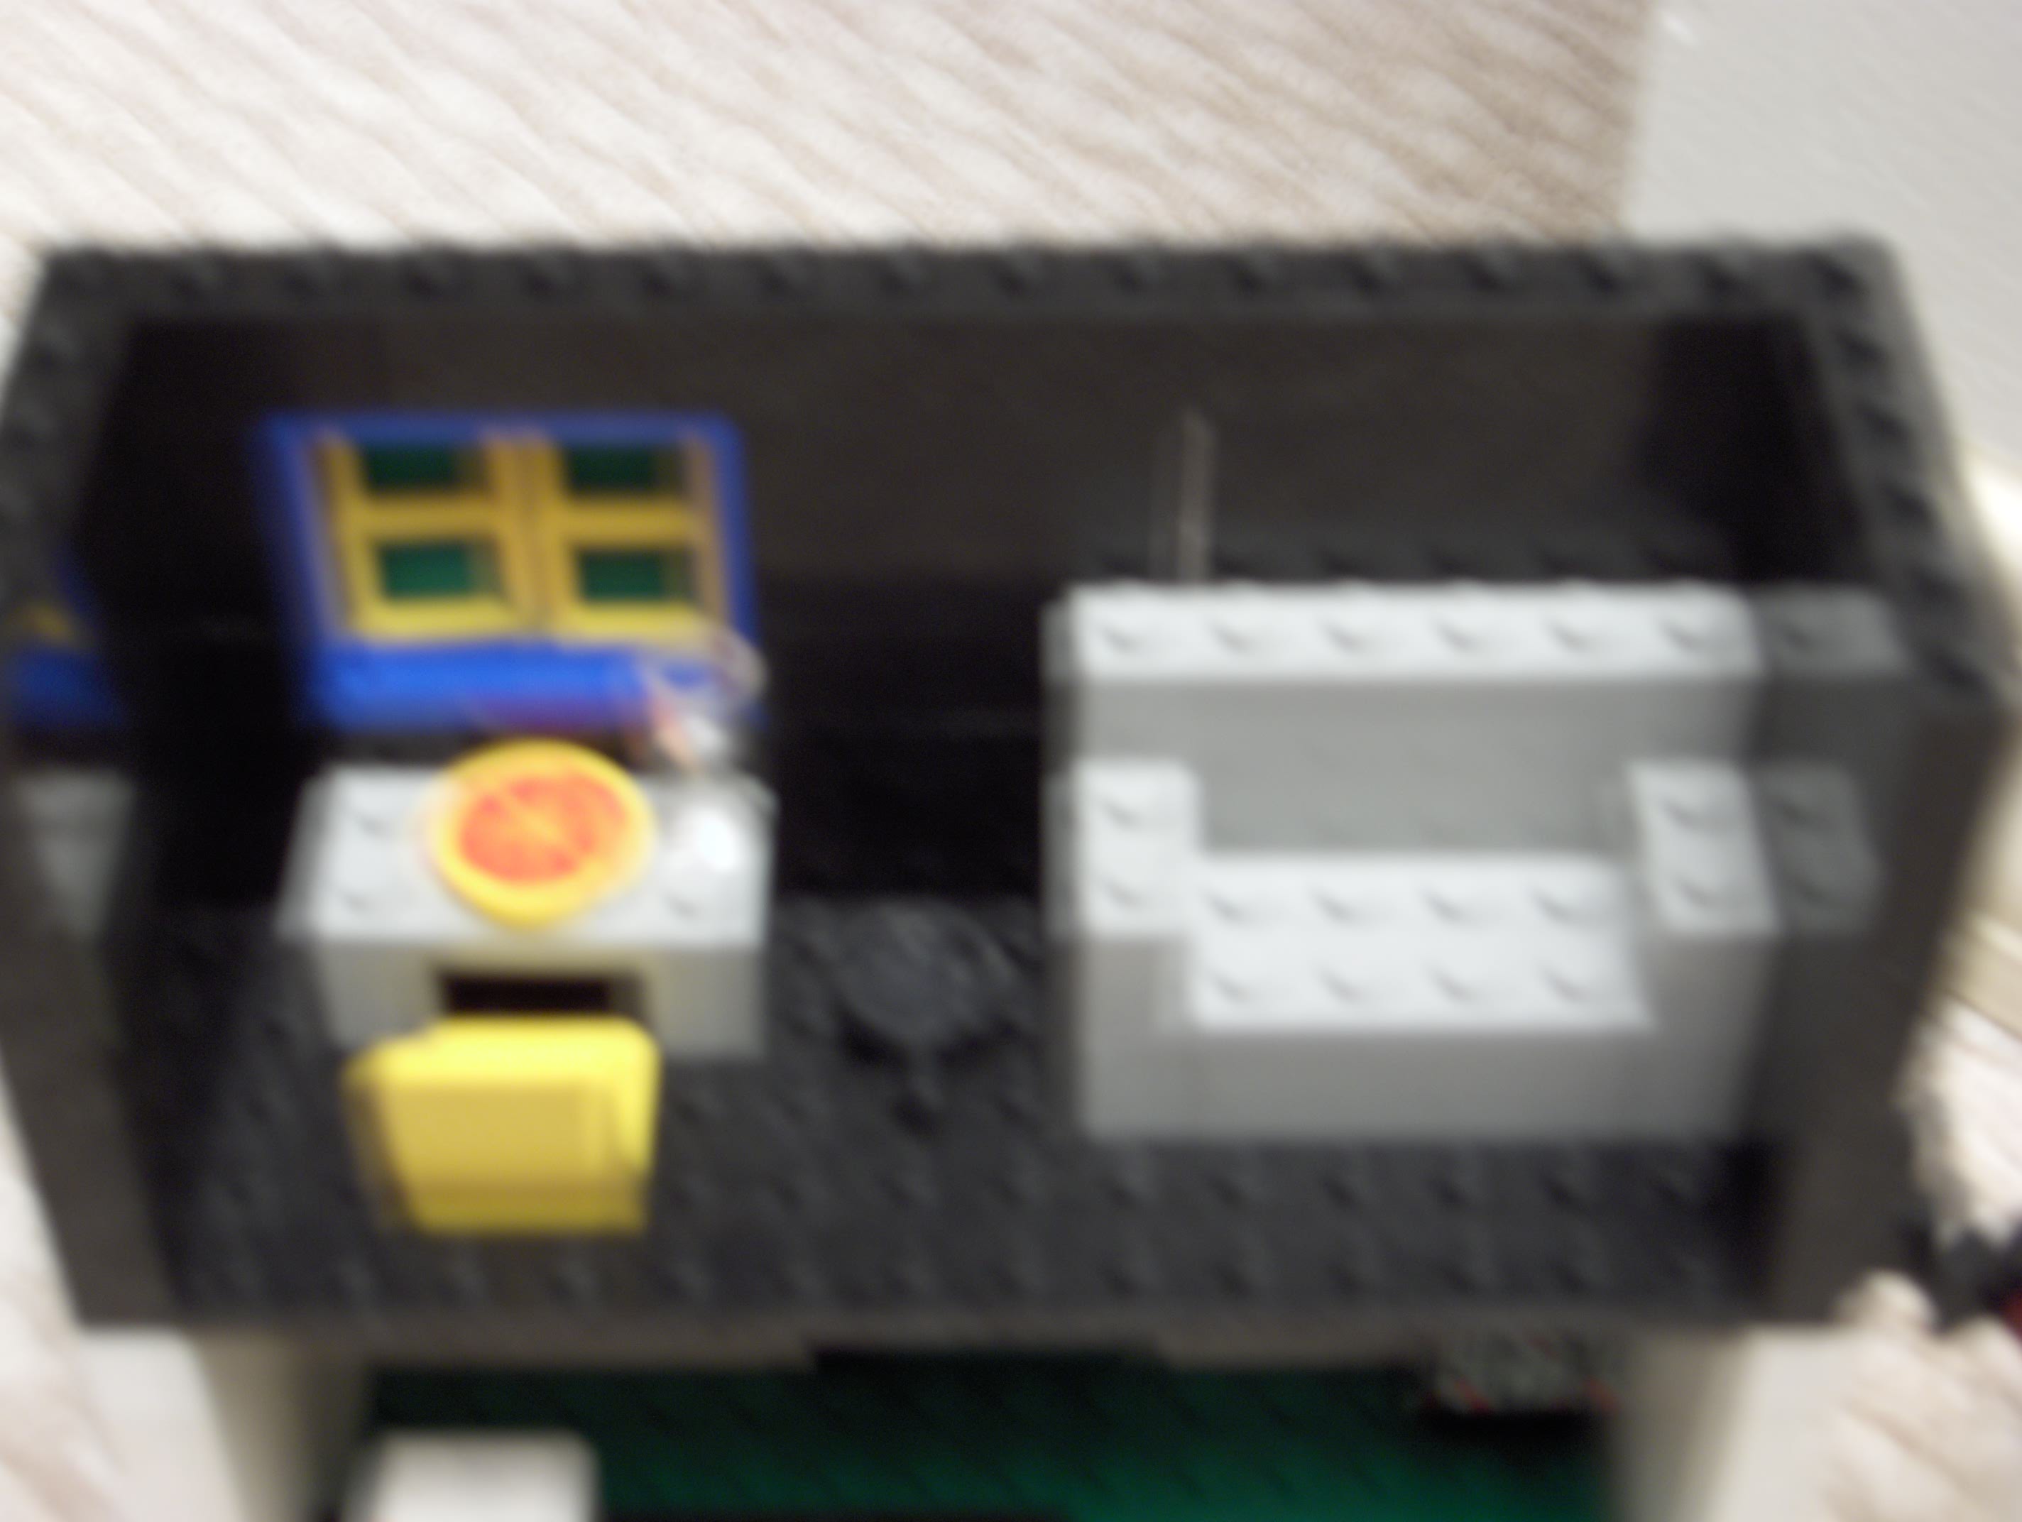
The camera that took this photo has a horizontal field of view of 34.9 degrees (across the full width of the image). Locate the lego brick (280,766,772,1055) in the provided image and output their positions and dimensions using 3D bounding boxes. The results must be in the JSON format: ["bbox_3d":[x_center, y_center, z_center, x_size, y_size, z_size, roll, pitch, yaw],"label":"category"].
[{"bbox_3d":[-0.035,0.011,0.246,0.032,0.015,0.016,0,44,2],"label":"lego brick"}]

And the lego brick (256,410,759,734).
[{"bbox_3d":[-0.036,-0.016,0.237,0.032,0.029,0.008,0,44,2],"label":"lego brick"}]

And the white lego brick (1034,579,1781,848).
[{"bbox_3d":[0.029,-0.003,0.235,0.048,0.021,0.008,0,44,2],"label":"white lego brick"}]

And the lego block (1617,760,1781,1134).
[{"bbox_3d":[0.049,0.013,0.234,0.008,0.024,0.016,0,44,2],"label":"lego block"}]

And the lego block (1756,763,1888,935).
[{"bbox_3d":[0.057,0.009,0.229,0.008,0.011,0.016,0,44,2],"label":"lego block"}]

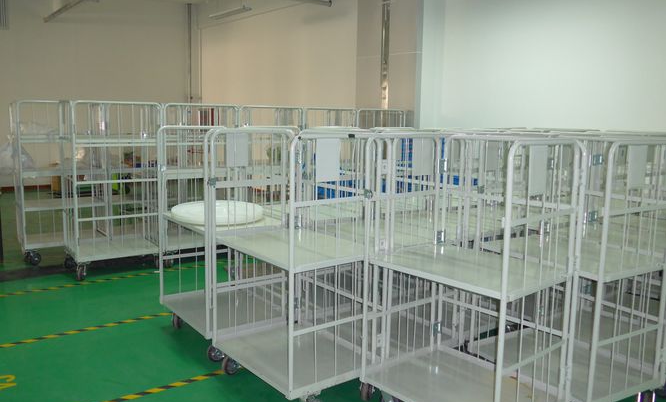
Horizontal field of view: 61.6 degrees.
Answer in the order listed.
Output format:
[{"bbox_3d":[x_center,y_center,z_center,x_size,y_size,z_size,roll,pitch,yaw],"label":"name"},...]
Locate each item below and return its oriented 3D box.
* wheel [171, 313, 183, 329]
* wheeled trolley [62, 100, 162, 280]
[{"bbox_3d":[-1.171,0.894,4.177,0.050,0.127,0.127,1,8,0],"label":"wheel"},{"bbox_3d":[-2.219,-0.126,5.626,0.815,1.698,0.613,-5,10,-36],"label":"wheeled trolley"}]

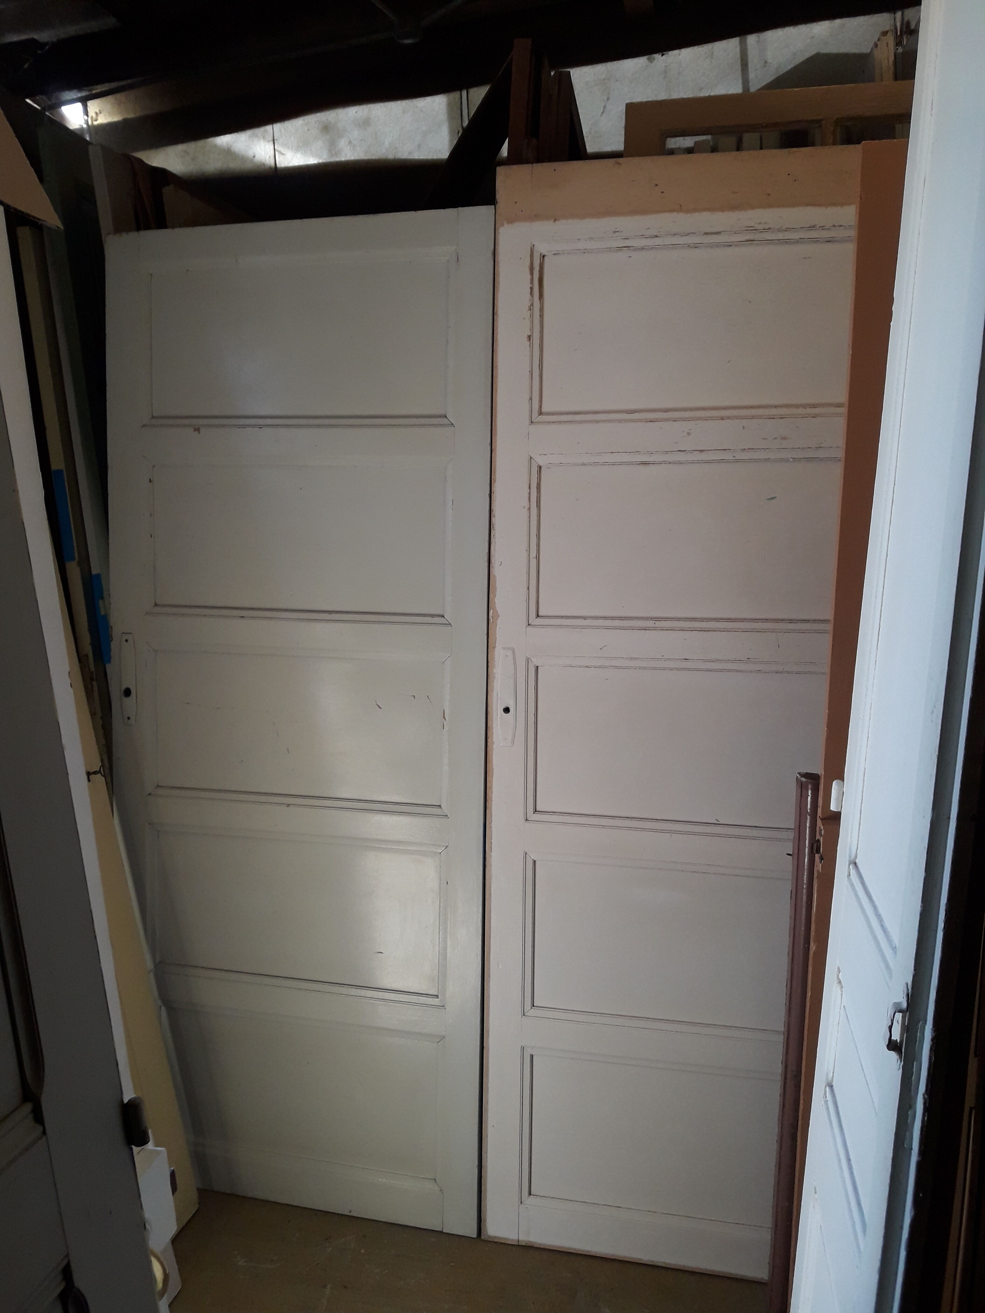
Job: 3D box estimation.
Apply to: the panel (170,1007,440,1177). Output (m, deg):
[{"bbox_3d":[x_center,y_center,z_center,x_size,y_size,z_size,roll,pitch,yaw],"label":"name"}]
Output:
[{"bbox_3d":[-0.419,0.920,2.263,0.638,0.300,0.022,2,6,14],"label":"panel"}]

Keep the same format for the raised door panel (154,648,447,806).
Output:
[{"bbox_3d":[-0.404,0.144,2.188,0.638,0.299,0.022,2,6,14],"label":"raised door panel"}]

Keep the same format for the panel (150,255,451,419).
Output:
[{"bbox_3d":[-0.390,-0.623,2.115,0.638,0.299,0.022,2,6,14],"label":"panel"}]

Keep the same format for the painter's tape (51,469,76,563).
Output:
[{"bbox_3d":[-0.927,-0.304,2.300,0.025,0.198,0.012,-2,9,14],"label":"painter's tape"}]

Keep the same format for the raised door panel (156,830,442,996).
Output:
[{"bbox_3d":[-0.411,0.531,2.225,0.638,0.301,0.022,2,6,14],"label":"raised door panel"}]

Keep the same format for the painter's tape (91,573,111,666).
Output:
[{"bbox_3d":[-0.880,-0.084,2.400,0.024,0.204,0.012,-3,9,14],"label":"painter's tape"}]

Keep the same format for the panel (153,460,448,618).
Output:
[{"bbox_3d":[-0.397,-0.237,2.152,0.638,0.299,0.022,2,6,14],"label":"panel"}]

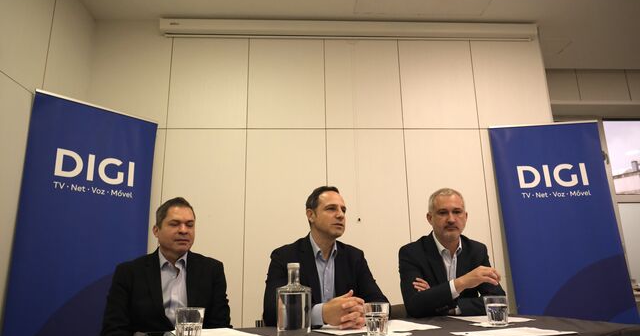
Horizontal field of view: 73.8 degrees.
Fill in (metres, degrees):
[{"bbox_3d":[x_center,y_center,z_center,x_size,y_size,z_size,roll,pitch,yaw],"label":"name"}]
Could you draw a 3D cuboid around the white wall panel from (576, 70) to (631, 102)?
[{"bbox_3d":[3.233,-0.939,4.878,0.591,0.362,0.035,0,-14,-3],"label":"white wall panel"}]

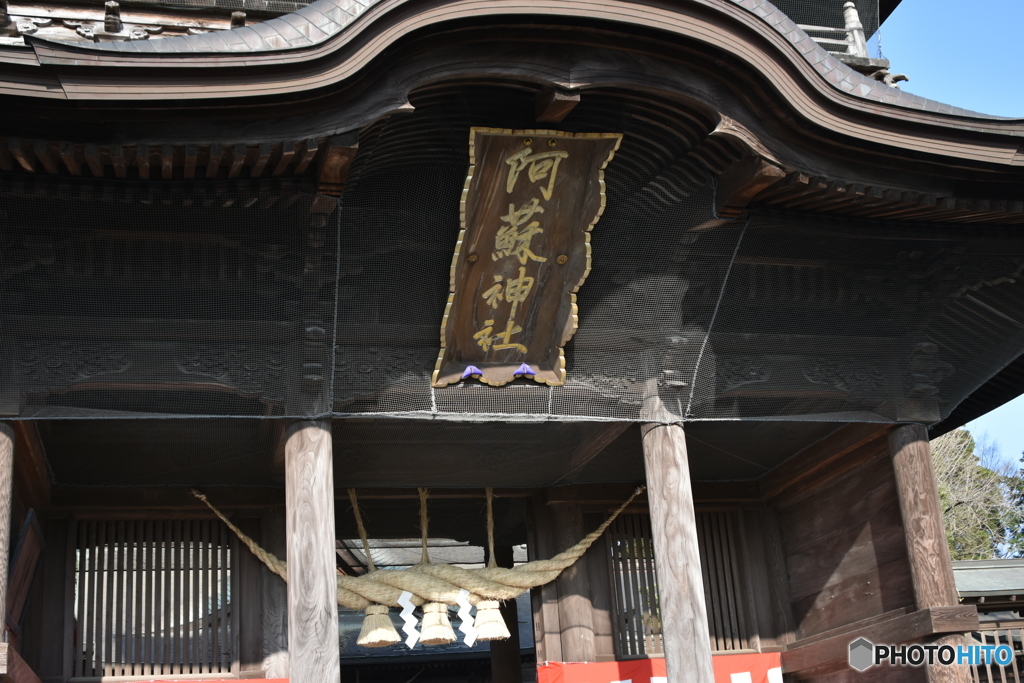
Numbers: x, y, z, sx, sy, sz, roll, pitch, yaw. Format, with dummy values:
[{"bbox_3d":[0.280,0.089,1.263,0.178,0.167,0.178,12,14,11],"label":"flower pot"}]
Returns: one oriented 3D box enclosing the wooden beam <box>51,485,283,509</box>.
[{"bbox_3d":[-4.091,1.925,14.663,2.934,0.277,0.225,1,-20,-15],"label":"wooden beam"}]

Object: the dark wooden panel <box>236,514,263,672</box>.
[{"bbox_3d":[-3.445,3.330,15.751,0.315,2.058,0.060,1,-20,-14],"label":"dark wooden panel"}]

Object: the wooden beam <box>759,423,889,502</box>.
[{"bbox_3d":[3.483,1.231,13.227,0.270,0.320,2.950,1,-21,-15],"label":"wooden beam"}]

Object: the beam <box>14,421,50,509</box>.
[{"bbox_3d":[-4.584,1.026,11.063,0.270,0.320,2.950,1,-21,-15],"label":"beam"}]

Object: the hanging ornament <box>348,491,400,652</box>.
[{"bbox_3d":[-1.690,2.748,14.704,0.577,1.914,0.540,1,-20,-15],"label":"hanging ornament"}]

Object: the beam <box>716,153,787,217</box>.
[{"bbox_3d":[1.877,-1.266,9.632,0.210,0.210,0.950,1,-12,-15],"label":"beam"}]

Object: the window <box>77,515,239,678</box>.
[{"bbox_3d":[-4.261,3.044,14.282,1.913,1.876,0.108,1,-20,-15],"label":"window"}]

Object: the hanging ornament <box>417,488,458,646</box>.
[{"bbox_3d":[-0.964,2.778,14.895,0.484,1.924,0.468,1,-20,-15],"label":"hanging ornament"}]

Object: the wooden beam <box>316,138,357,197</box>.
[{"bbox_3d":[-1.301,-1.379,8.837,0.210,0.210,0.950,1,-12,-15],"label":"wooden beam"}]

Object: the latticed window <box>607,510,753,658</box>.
[{"bbox_3d":[1.982,2.767,13.852,1.720,1.740,0.110,1,-21,-15],"label":"latticed window"}]

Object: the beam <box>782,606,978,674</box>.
[{"bbox_3d":[4.249,3.572,14.159,0.539,0.261,3.476,1,-20,-15],"label":"beam"}]

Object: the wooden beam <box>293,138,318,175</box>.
[{"bbox_3d":[-1.536,-1.376,8.847,0.085,0.110,1.250,1,0,-15],"label":"wooden beam"}]

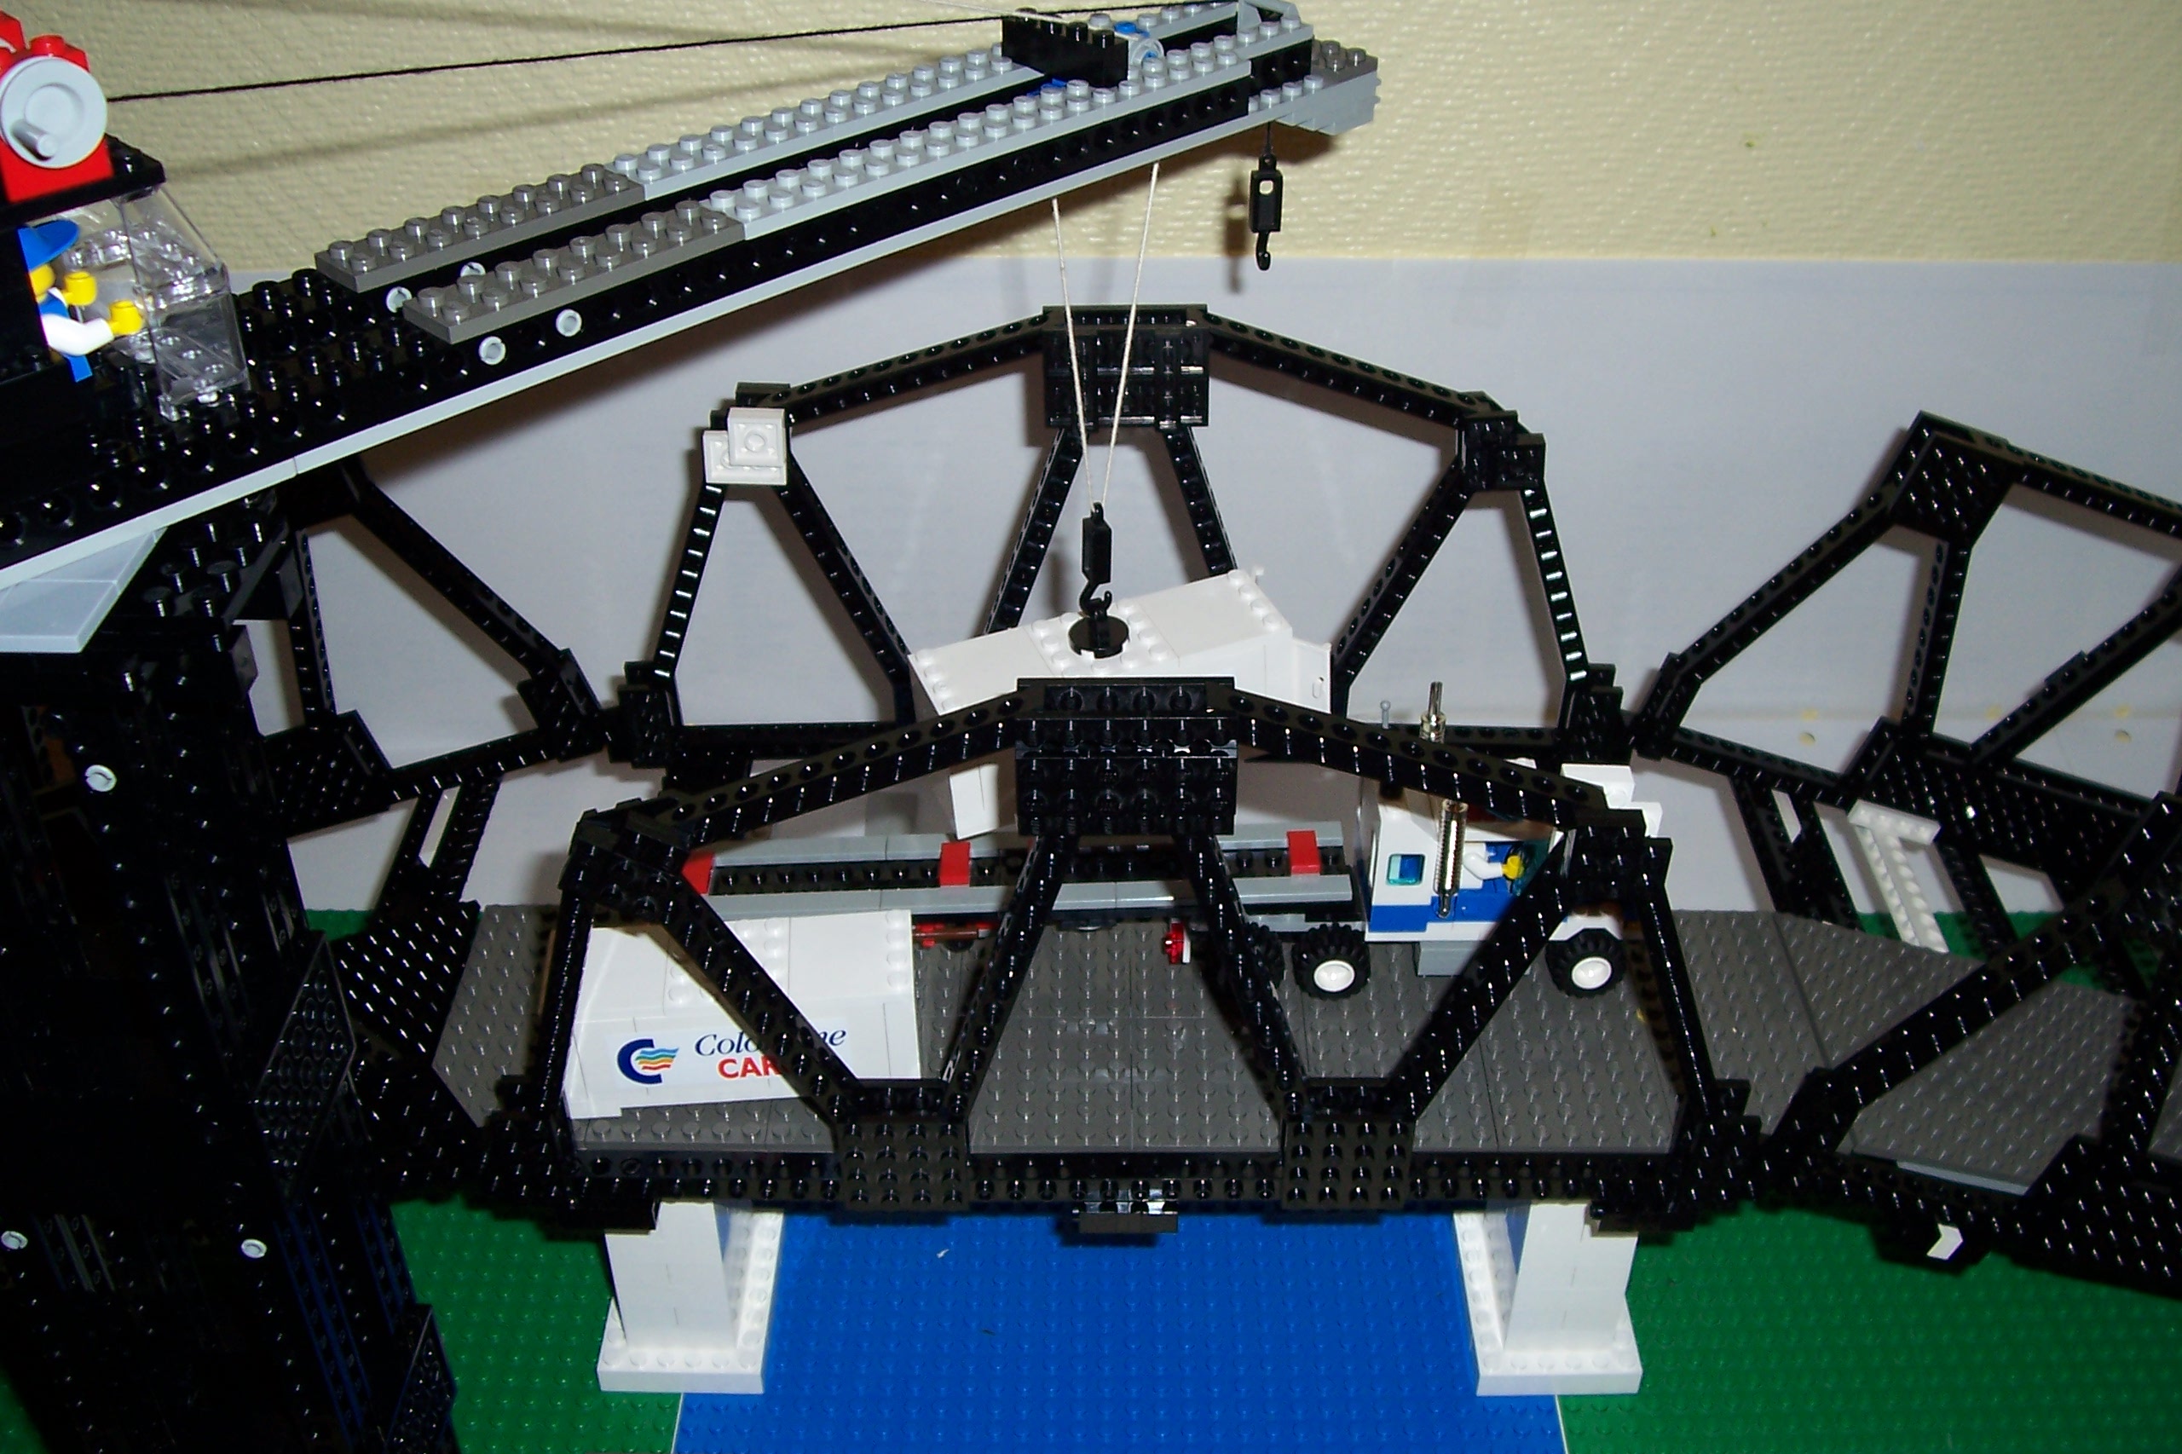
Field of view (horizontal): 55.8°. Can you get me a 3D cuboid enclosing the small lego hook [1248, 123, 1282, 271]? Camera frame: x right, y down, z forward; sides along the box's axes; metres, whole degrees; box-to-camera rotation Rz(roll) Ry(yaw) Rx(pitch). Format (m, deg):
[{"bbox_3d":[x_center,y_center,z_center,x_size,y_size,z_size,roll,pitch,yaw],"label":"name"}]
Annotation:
[{"bbox_3d":[0.044,-0.134,0.525,0.008,0.036,0.008,-6,36,-9],"label":"small lego hook"}]

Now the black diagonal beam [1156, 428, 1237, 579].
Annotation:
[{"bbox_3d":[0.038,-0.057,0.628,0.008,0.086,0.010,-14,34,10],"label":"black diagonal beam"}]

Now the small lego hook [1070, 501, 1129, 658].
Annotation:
[{"bbox_3d":[0.002,-0.040,0.537,0.016,0.043,0.016,-10,36,-14],"label":"small lego hook"}]

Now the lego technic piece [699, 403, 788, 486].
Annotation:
[{"bbox_3d":[-0.100,-0.081,0.596,0.024,0.024,0.010,0,35,0],"label":"lego technic piece"}]

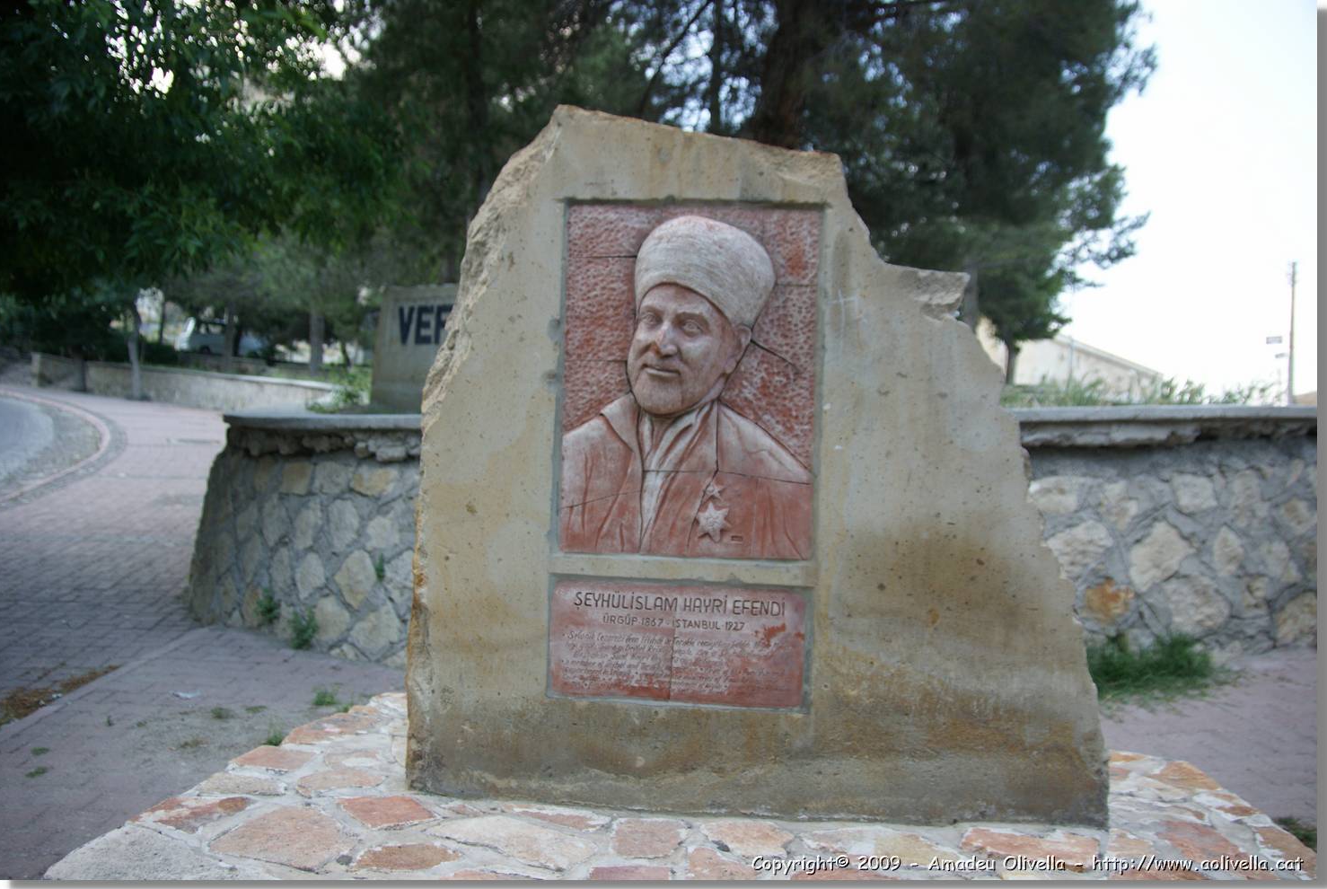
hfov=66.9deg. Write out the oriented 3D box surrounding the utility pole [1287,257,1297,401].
[{"bbox_3d":[23.736,-2.628,38.016,0.250,8.500,0.250,2,0,0],"label":"utility pole"}]

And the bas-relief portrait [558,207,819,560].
[{"bbox_3d":[0.057,-0.150,2.380,0.601,0.836,0.090,2,0,4],"label":"bas-relief portrait"}]

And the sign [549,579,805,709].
[{"bbox_3d":[0.032,0.476,2.403,0.606,0.277,0.035,2,0,4],"label":"sign"}]

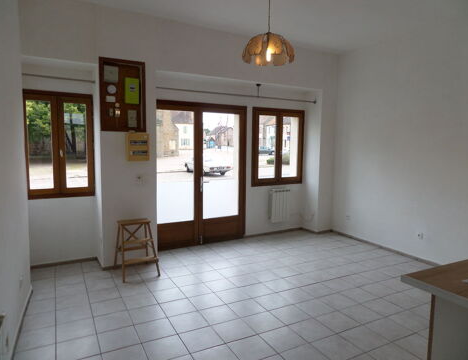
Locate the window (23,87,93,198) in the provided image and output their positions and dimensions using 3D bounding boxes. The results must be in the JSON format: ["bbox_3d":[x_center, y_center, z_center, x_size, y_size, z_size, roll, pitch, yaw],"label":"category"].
[{"bbox_3d":[-2.243,-0.438,4.255,0.820,1.334,0.100,-2,6,-28],"label":"window"}]

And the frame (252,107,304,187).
[{"bbox_3d":[0.777,-0.566,5.856,1.090,1.320,0.100,-2,6,-28],"label":"frame"}]

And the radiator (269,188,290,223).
[{"bbox_3d":[0.808,0.450,5.897,0.375,0.570,0.105,-2,6,-28],"label":"radiator"}]

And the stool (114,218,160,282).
[{"bbox_3d":[-1.182,0.826,4.060,0.440,0.630,0.530,-2,6,-28],"label":"stool"}]

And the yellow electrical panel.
[{"bbox_3d":[-1.210,-0.410,4.189,0.257,0.340,0.105,-2,6,-28],"label":"yellow electrical panel"}]

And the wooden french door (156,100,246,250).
[{"bbox_3d":[-0.548,-0.073,5.201,1.650,2.200,0.100,-2,6,-28],"label":"wooden french door"}]

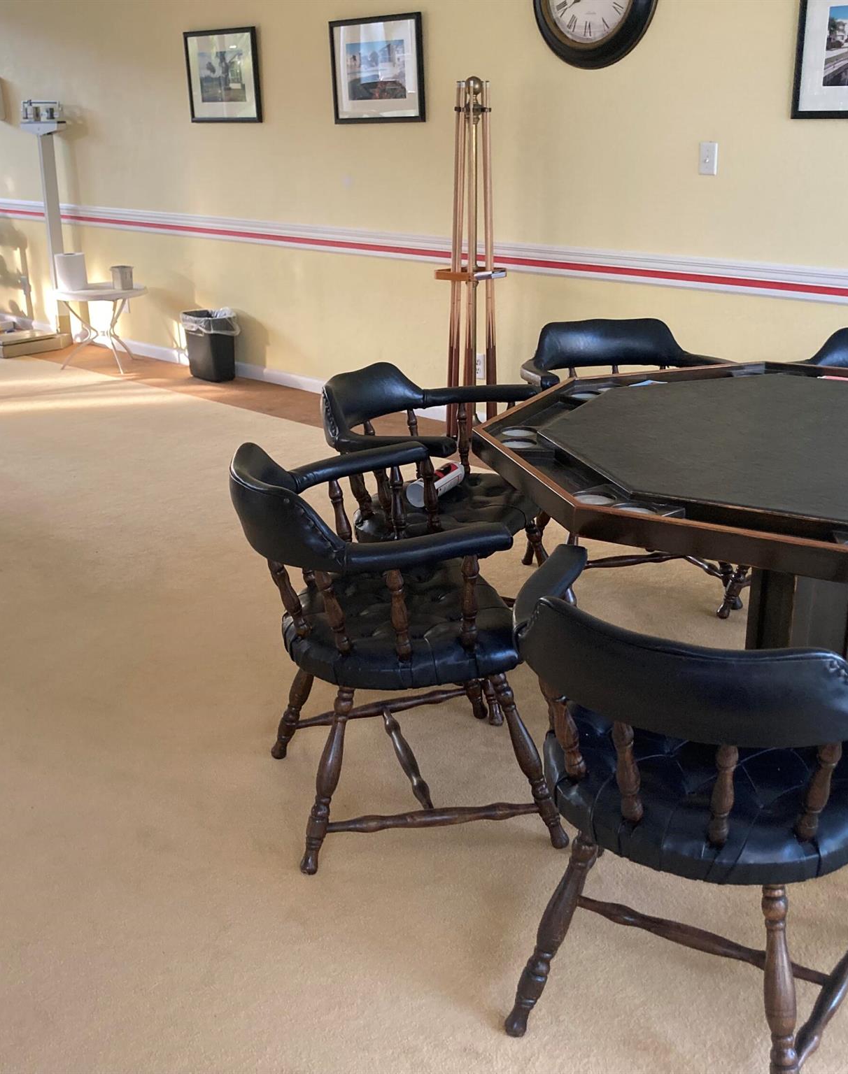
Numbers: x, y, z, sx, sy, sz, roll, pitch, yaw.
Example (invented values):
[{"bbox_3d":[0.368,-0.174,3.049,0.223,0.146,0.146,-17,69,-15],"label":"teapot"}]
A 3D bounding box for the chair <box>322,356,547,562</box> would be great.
[{"bbox_3d":[0.041,-0.038,2.980,0.590,0.766,0.625,8,22,23],"label":"chair"}]

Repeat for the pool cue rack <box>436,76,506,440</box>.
[{"bbox_3d":[0.207,-1.098,4.778,0.310,1.500,0.310,-1,20,0],"label":"pool cue rack"}]

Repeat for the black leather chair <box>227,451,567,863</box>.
[{"bbox_3d":[-0.068,0.191,2.366,0.590,0.766,0.625,-6,21,-14],"label":"black leather chair"}]

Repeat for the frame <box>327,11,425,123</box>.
[{"bbox_3d":[-0.210,-2.074,5.159,0.575,0.440,0.025,18,27,41],"label":"frame"}]

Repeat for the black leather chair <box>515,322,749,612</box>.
[{"bbox_3d":[0.595,-0.225,3.460,0.625,0.766,0.590,-5,21,-10],"label":"black leather chair"}]

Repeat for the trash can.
[{"bbox_3d":[-1.167,-1.057,6.378,0.290,0.356,0.205,18,27,41],"label":"trash can"}]

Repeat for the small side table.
[{"bbox_3d":[-1.829,-1.188,6.626,0.520,0.450,0.520,-1,20,0],"label":"small side table"}]

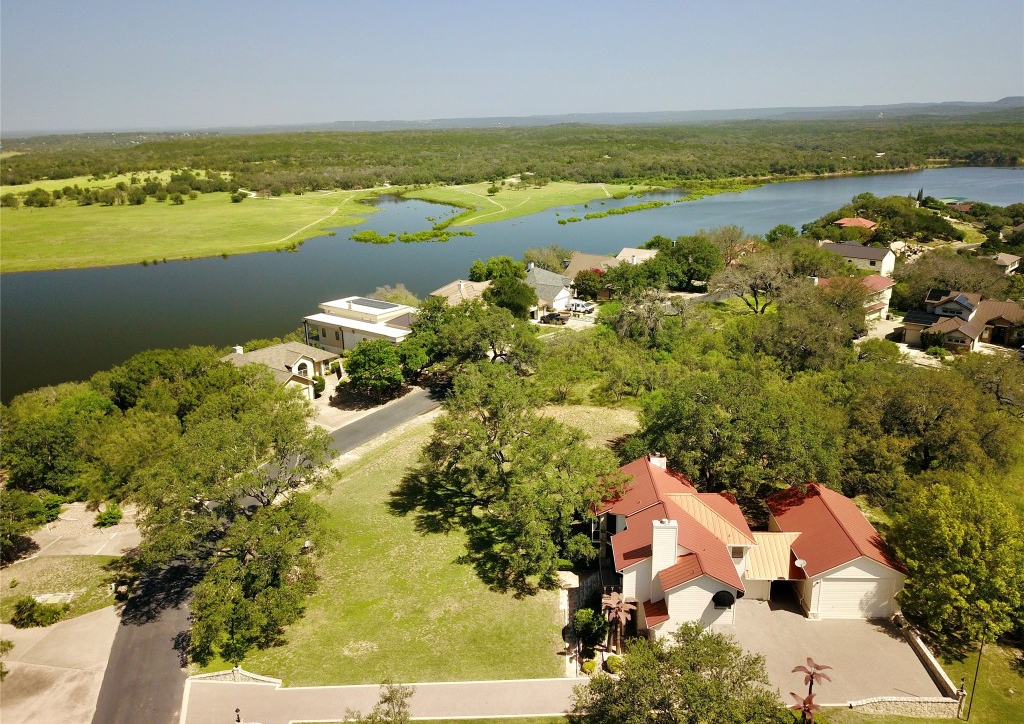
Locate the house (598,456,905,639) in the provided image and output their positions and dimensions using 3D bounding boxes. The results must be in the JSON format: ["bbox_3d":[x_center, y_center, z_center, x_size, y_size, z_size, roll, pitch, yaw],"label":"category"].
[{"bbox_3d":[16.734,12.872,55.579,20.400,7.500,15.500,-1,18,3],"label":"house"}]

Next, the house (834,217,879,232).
[{"bbox_3d":[106.046,-40.737,238.104,12.500,6.200,10.000,15,24,42],"label":"house"}]

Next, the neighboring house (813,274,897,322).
[{"bbox_3d":[55.244,-10.515,126.420,10.800,7.200,10.000,-17,23,-40],"label":"neighboring house"}]

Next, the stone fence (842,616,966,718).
[{"bbox_3d":[22.935,18.745,47.807,6.500,1.600,8.000,-1,18,3],"label":"stone fence"}]

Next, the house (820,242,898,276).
[{"bbox_3d":[78.369,-23.615,175.738,15.000,6.300,9.000,14,24,41],"label":"house"}]

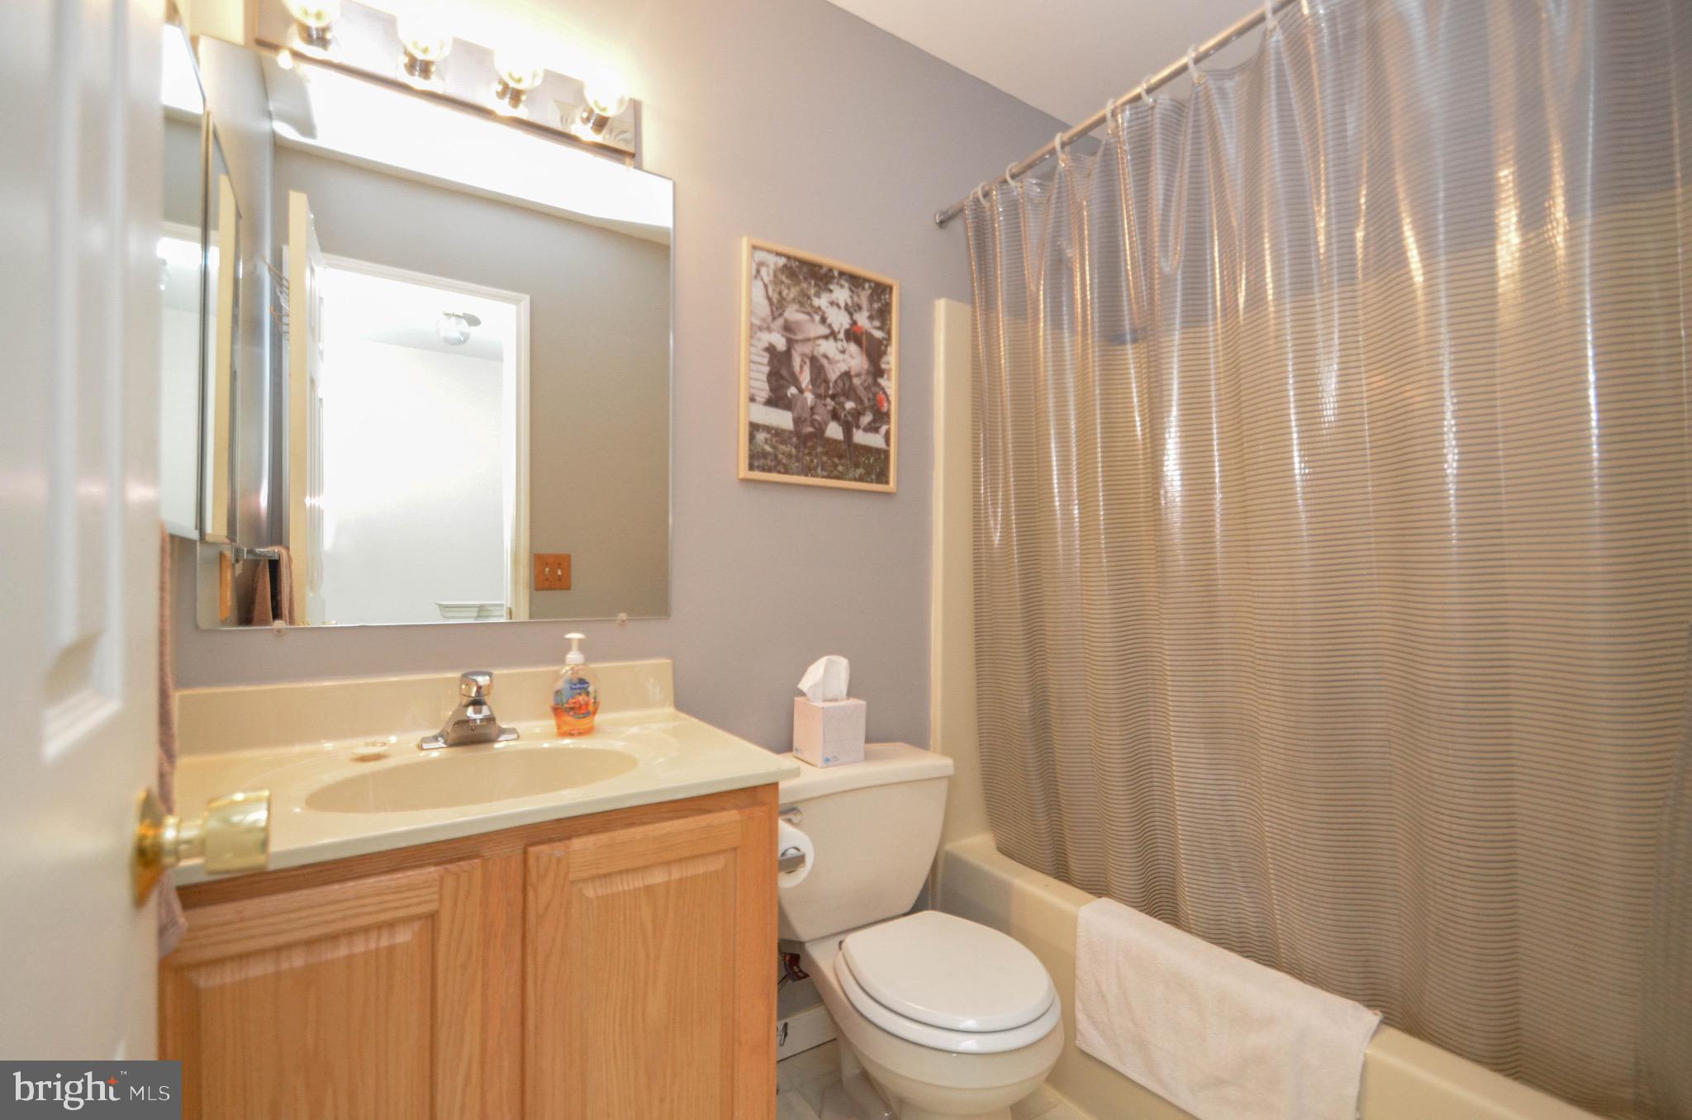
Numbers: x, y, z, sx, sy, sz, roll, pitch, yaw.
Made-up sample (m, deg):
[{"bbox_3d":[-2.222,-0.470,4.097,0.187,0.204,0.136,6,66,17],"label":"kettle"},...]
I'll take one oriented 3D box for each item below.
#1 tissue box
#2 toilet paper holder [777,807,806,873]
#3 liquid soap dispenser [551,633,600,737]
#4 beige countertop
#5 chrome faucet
[{"bbox_3d":[-0.035,0.385,1.586,0.116,0.129,0.110,1,-1,-32],"label":"tissue box"},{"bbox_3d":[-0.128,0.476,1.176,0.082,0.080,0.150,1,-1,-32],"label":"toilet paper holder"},{"bbox_3d":[-0.478,0.217,1.238,0.082,0.175,0.055,1,-1,-29],"label":"liquid soap dispenser"},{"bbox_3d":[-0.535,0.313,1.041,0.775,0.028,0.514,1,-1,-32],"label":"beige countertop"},{"bbox_3d":[-0.610,0.244,1.153,0.147,0.119,0.130,1,-1,-32],"label":"chrome faucet"}]

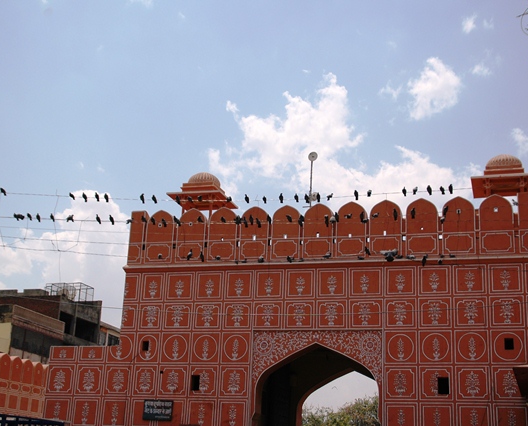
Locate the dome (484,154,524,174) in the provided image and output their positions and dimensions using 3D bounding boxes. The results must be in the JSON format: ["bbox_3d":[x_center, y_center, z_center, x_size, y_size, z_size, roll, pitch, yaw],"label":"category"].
[{"bbox_3d":[11.889,-2.313,42.190,1.815,1.133,1.815,-3,-19,16],"label":"dome"}]

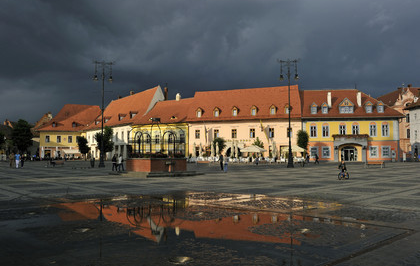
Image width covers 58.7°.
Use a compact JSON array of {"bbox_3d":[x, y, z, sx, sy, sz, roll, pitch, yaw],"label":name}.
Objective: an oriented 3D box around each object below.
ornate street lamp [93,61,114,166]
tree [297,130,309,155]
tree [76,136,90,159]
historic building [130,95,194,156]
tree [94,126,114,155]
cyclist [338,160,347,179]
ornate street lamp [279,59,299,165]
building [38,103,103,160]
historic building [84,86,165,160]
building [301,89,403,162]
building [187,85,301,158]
[{"bbox_3d":[-13.434,-2.377,47.211,2.500,13.500,0.800,0,-3,-8],"label":"ornate street lamp"},{"bbox_3d":[18.167,2.511,72.975,2.400,6.500,2.400,0,-3,0],"label":"tree"},{"bbox_3d":[-31.854,3.832,93.934,3.600,6.400,3.600,0,-3,0],"label":"tree"},{"bbox_3d":[-9.965,-0.765,101.183,17.200,16.200,13.000,-2,-4,28],"label":"historic building"},{"bbox_3d":[-22.222,2.275,77.996,4.300,7.600,4.300,0,-3,0],"label":"tree"},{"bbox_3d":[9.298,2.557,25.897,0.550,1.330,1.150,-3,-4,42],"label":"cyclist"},{"bbox_3d":[9.690,-2.263,45.702,2.500,13.100,0.800,0,-3,0],"label":"ornate street lamp"},{"bbox_3d":[-46.633,-0.102,124.326,15.690,18.300,15.000,1,-3,-12],"label":"building"},{"bbox_3d":[-24.476,-1.875,116.037,16.000,20.400,31.600,3,-4,-40],"label":"historic building"},{"bbox_3d":[31.406,-1.619,87.909,20.660,16.400,15.000,0,-3,7],"label":"building"},{"bbox_3d":[9.909,-2.046,93.623,27.090,17.900,15.000,-1,-3,21],"label":"building"}]

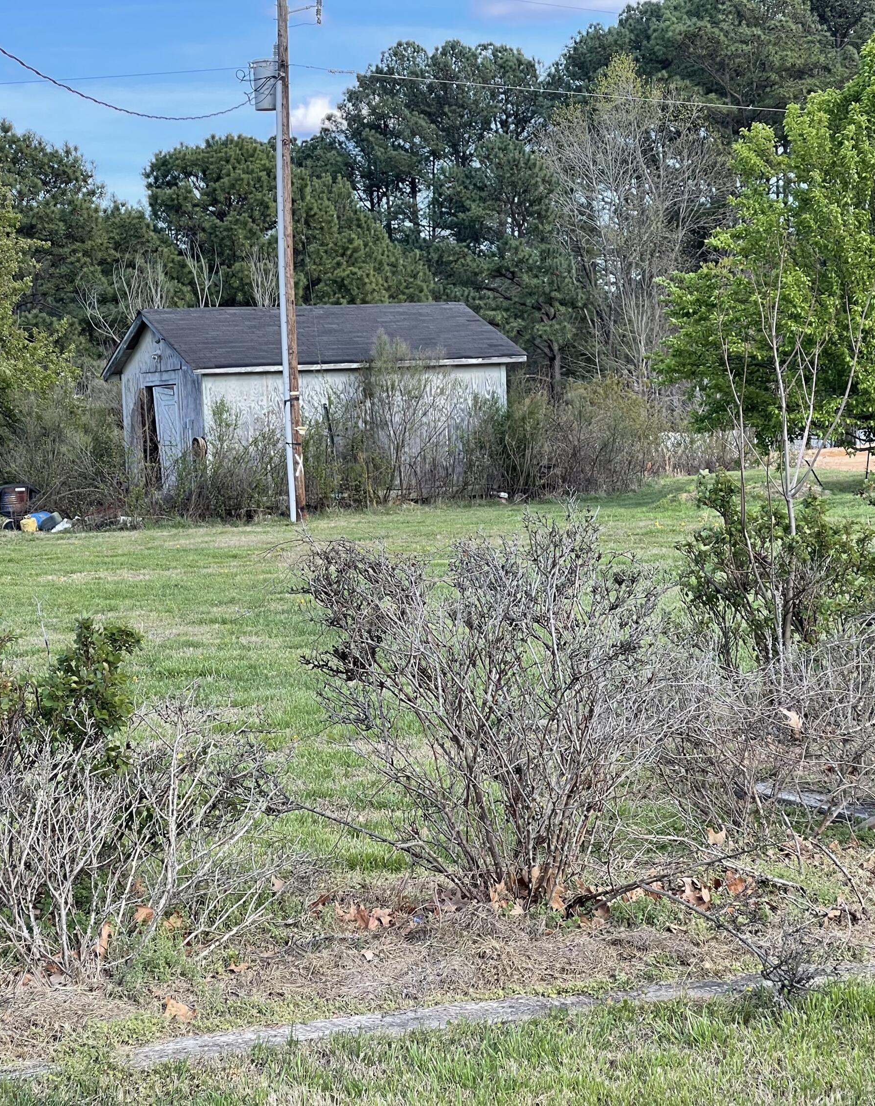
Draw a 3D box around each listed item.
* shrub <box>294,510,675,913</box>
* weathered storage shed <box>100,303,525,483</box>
[{"bbox_3d":[0.154,0.508,8.800,1.170,1.230,1.080,-2,3,0],"label":"shrub"},{"bbox_3d":[-2.429,-2.978,52.512,6.800,3.500,5.000,-4,3,-25],"label":"weathered storage shed"}]

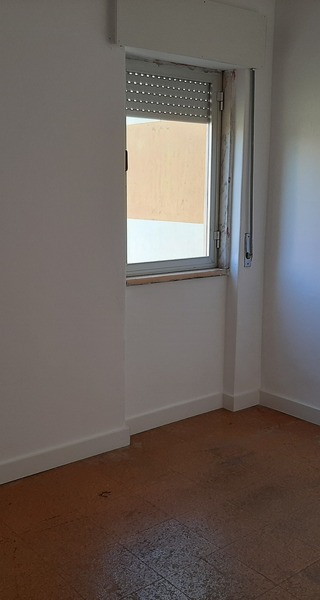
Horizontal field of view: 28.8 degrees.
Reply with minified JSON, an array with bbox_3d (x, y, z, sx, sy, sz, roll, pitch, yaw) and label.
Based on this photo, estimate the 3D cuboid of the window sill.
[{"bbox_3d":[0.067,-0.141,3.769,0.857,0.032,0.112,-8,13,-38],"label":"window sill"}]

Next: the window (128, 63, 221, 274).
[{"bbox_3d":[0.035,-0.764,3.723,0.854,1.210,0.069,-8,13,-38],"label":"window"}]

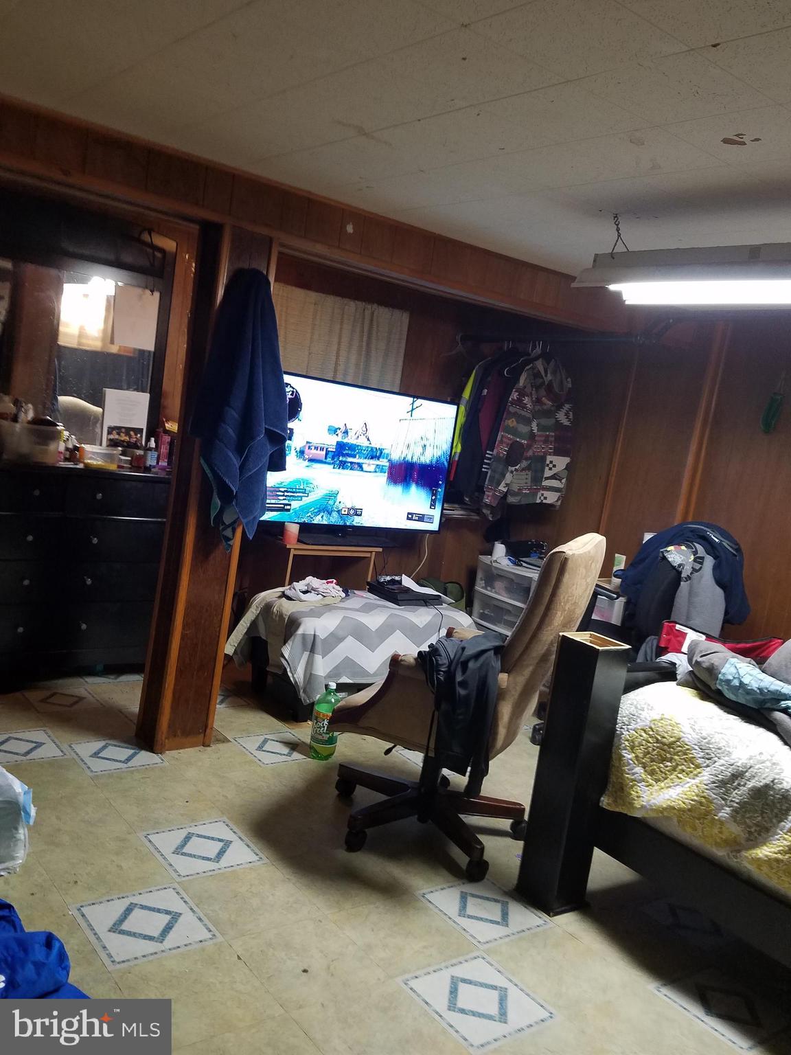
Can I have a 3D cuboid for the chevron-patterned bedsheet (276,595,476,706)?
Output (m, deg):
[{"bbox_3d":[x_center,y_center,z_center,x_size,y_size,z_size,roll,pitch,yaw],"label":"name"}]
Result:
[{"bbox_3d":[-0.178,0.615,4.206,1.170,0.420,0.580,5,7,-39],"label":"chevron-patterned bedsheet"}]

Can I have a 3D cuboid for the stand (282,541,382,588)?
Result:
[{"bbox_3d":[-0.496,0.446,4.613,0.710,0.739,0.353,4,7,-41],"label":"stand"}]

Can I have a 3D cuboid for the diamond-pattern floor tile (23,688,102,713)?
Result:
[{"bbox_3d":[-1.488,0.770,3.557,0.305,0.010,0.305,4,7,-39],"label":"diamond-pattern floor tile"}]

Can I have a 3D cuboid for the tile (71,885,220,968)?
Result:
[{"bbox_3d":[-0.653,1.041,2.083,0.290,0.010,0.290,5,7,-39],"label":"tile"}]

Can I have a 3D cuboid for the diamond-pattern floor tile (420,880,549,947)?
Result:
[{"bbox_3d":[0.269,1.160,2.407,0.290,0.010,0.290,5,7,-39],"label":"diamond-pattern floor tile"}]

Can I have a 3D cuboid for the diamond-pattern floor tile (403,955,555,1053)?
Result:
[{"bbox_3d":[0.206,1.185,2.006,0.290,0.010,0.290,5,7,-39],"label":"diamond-pattern floor tile"}]

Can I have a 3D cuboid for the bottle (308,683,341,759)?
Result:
[{"bbox_3d":[-0.287,0.816,3.341,0.111,0.316,0.111,9,5,-3],"label":"bottle"}]

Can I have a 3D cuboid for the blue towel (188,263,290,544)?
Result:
[{"bbox_3d":[-0.575,-0.452,3.050,0.358,1.070,0.167,4,7,-39],"label":"blue towel"}]

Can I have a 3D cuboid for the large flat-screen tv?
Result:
[{"bbox_3d":[-0.231,-0.401,4.581,1.410,0.810,0.070,4,7,-39],"label":"large flat-screen tv"}]

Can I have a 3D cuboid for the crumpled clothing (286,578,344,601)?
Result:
[{"bbox_3d":[-0.422,0.304,4.105,0.274,0.098,0.206,4,7,-39],"label":"crumpled clothing"}]

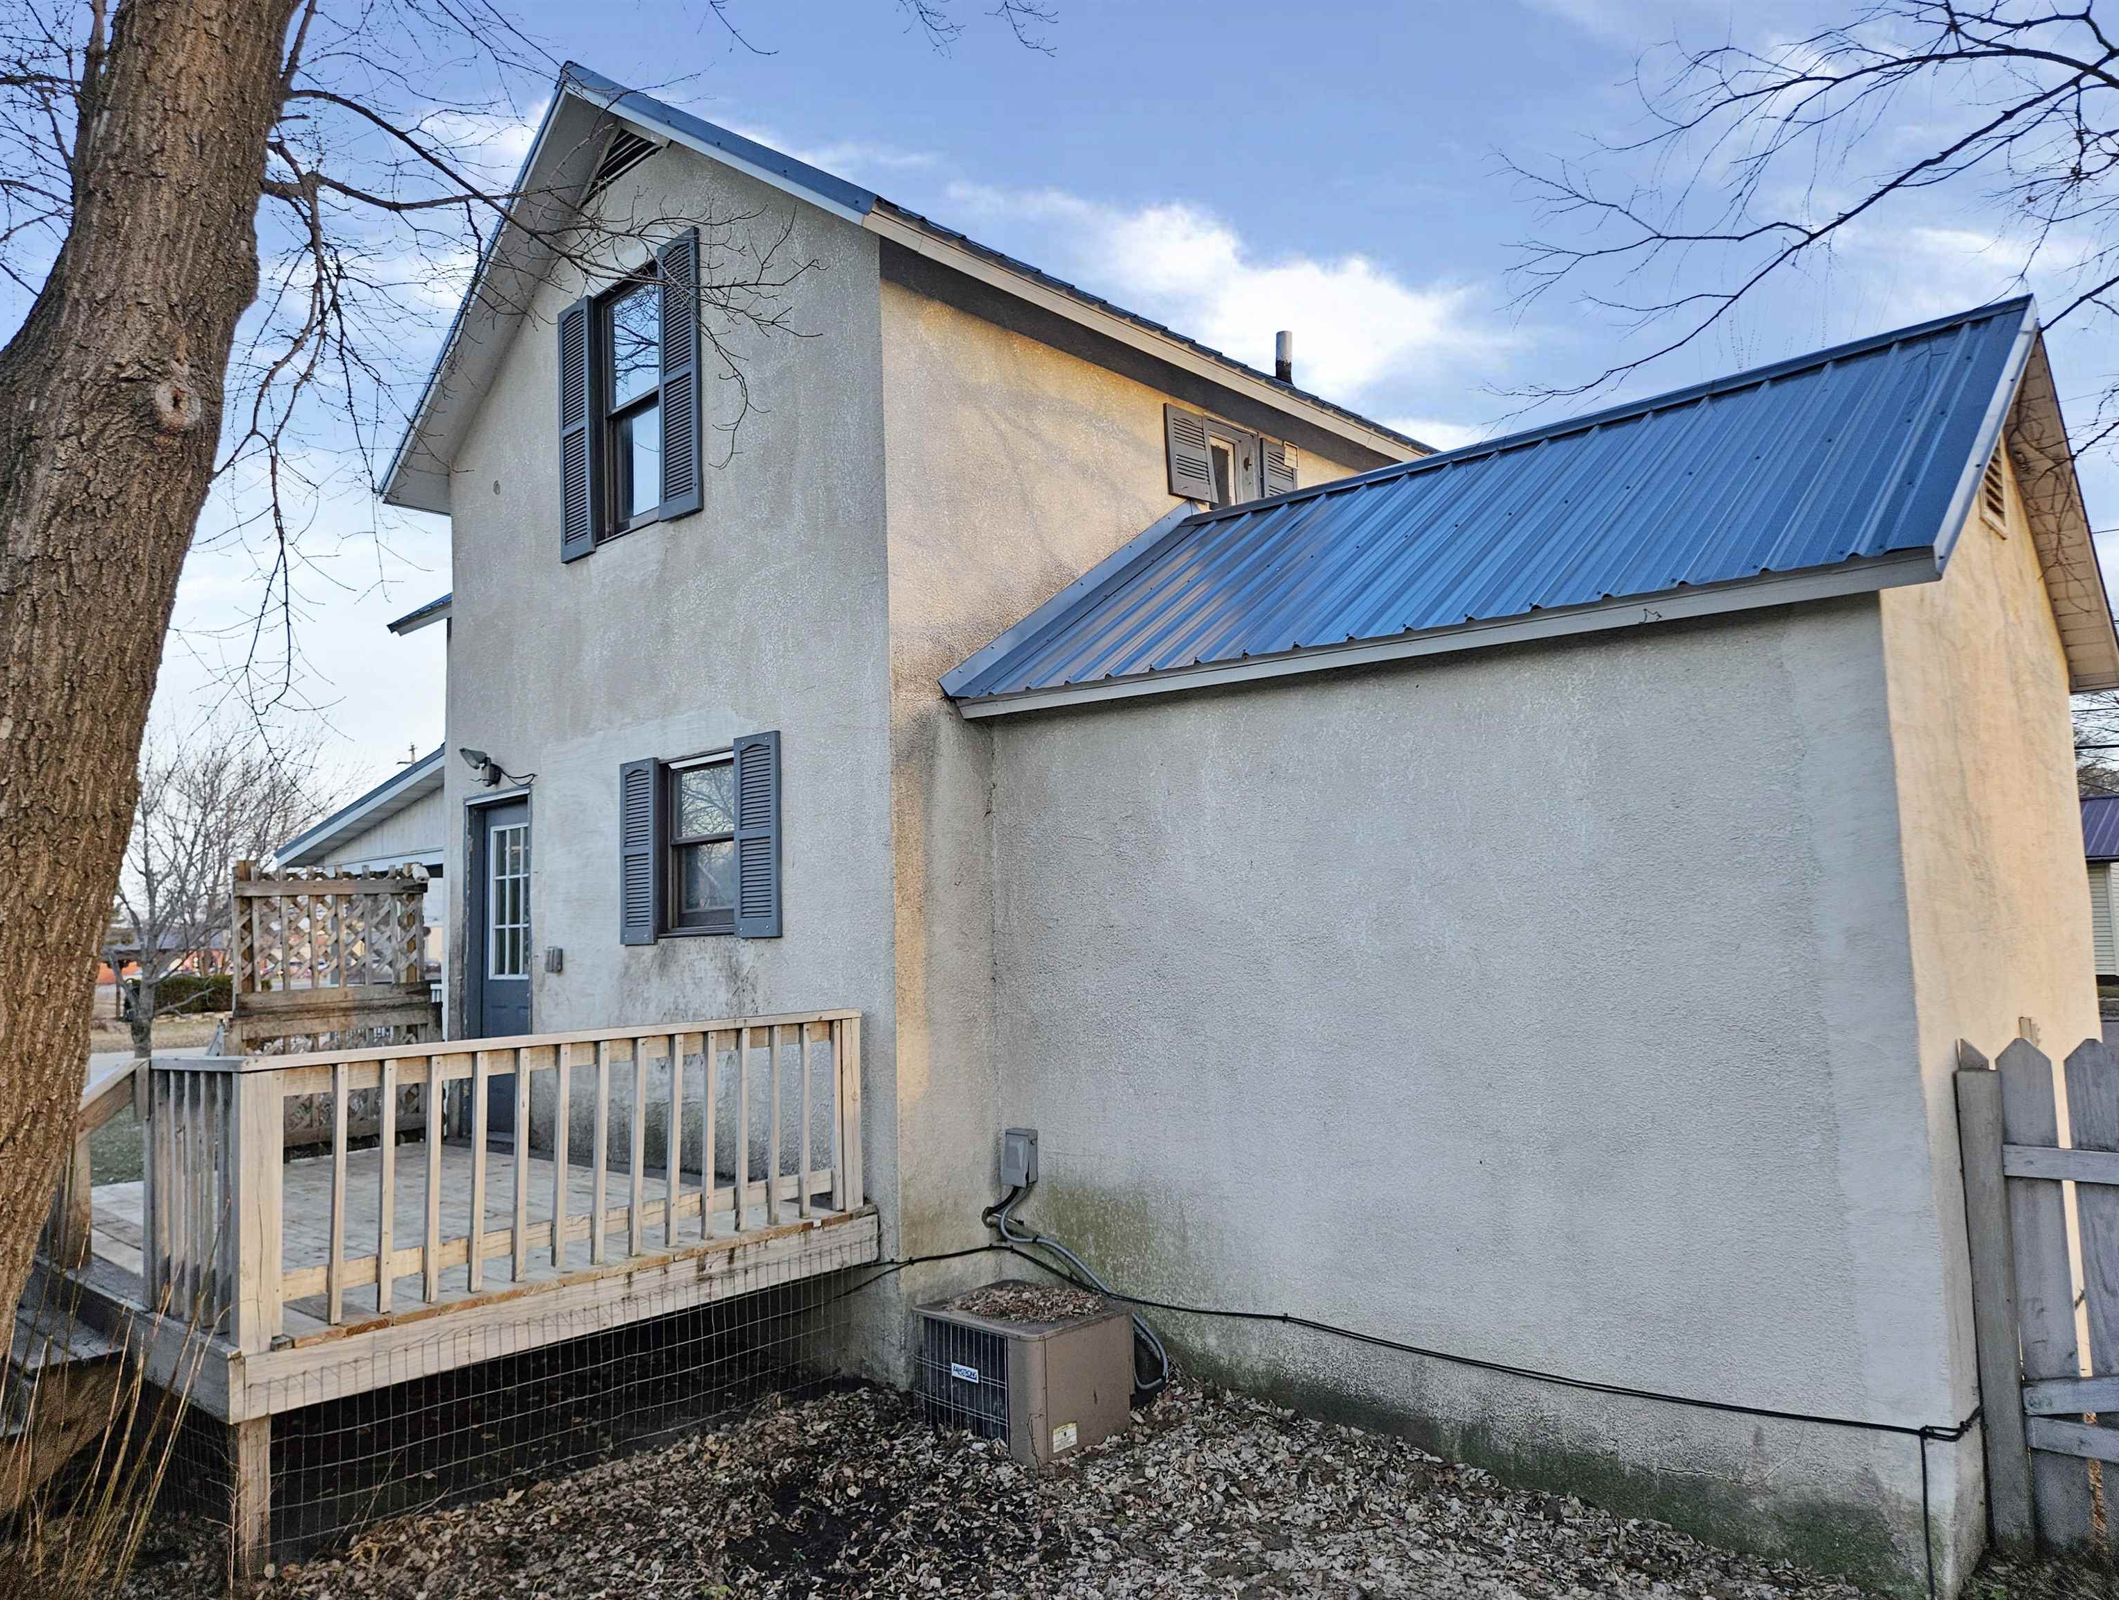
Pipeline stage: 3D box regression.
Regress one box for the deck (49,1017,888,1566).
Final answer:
[{"bbox_3d":[-3.136,1.803,6.601,4.000,1.560,2.600,-6,-7,42],"label":"deck"}]

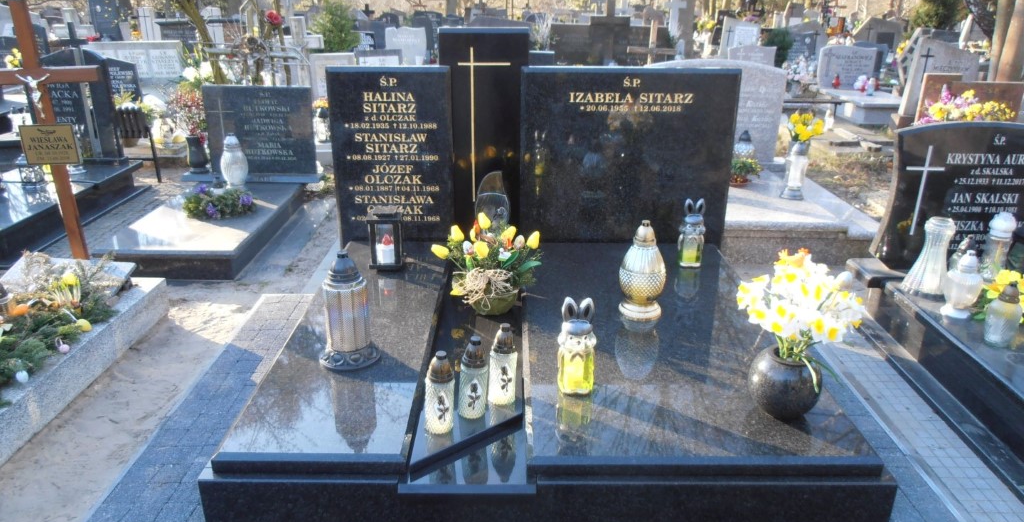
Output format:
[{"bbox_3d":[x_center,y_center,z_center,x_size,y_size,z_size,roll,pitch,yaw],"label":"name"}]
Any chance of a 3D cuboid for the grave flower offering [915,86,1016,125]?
[{"bbox_3d":[3.595,-1.177,5.651,0.751,0.400,0.380,0,21,0],"label":"grave flower offering"}]

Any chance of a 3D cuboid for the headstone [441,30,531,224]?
[{"bbox_3d":[-0.128,-0.580,3.375,0.401,1.015,0.100,0,21,0],"label":"headstone"}]

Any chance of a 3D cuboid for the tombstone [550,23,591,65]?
[{"bbox_3d":[0.838,-3.060,10.344,0.580,0.720,0.140,0,21,0],"label":"tombstone"}]

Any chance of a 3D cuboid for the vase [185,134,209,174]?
[{"bbox_3d":[-2.311,-0.796,5.234,0.140,0.273,0.140,0,21,0],"label":"vase"}]

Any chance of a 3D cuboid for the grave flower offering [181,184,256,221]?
[{"bbox_3d":[-1.847,-0.368,4.462,0.466,0.130,0.329,0,21,0],"label":"grave flower offering"}]

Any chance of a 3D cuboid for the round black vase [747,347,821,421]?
[{"bbox_3d":[0.751,0.342,1.968,0.200,0.188,0.200,0,23,0],"label":"round black vase"}]

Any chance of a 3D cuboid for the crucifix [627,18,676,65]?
[{"bbox_3d":[1.584,-2.200,8.101,0.560,1.050,0.080,-1,21,-4],"label":"crucifix"}]

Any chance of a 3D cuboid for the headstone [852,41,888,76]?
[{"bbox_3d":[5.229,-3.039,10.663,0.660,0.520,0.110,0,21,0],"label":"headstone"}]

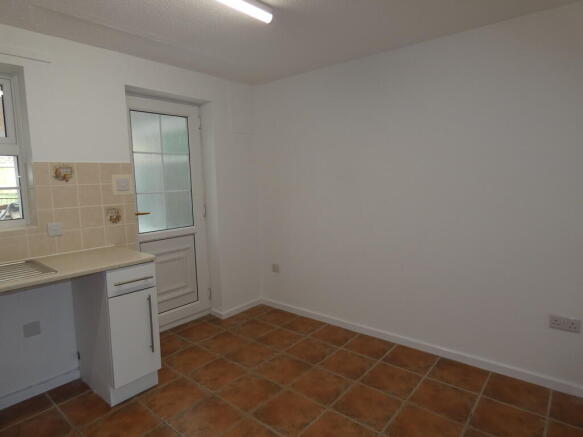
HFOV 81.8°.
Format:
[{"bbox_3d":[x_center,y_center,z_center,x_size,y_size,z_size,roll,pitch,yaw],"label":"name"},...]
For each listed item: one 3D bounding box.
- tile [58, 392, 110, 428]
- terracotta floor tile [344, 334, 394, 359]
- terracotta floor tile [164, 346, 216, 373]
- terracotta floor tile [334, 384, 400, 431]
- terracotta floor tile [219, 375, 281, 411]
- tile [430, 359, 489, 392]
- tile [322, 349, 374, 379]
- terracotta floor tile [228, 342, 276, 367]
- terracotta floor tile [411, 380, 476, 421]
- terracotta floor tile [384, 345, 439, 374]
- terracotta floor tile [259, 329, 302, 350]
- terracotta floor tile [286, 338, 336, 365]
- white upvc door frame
[{"bbox_3d":[-1.225,1.163,2.117,0.326,0.010,0.326,3,8,40],"label":"tile"},{"bbox_3d":[0.629,1.039,2.738,0.326,0.010,0.326,3,8,40],"label":"terracotta floor tile"},{"bbox_3d":[-0.786,1.106,2.634,0.327,0.010,0.327,3,7,40],"label":"terracotta floor tile"},{"bbox_3d":[0.460,1.130,2.028,0.327,0.010,0.327,3,7,40],"label":"terracotta floor tile"},{"bbox_3d":[-0.277,1.137,2.209,0.318,0.012,0.318,3,8,40],"label":"terracotta floor tile"},{"bbox_3d":[1.142,1.066,2.304,0.326,0.010,0.326,3,8,40],"label":"tile"},{"bbox_3d":[0.412,1.072,2.483,0.326,0.010,0.326,3,8,40],"label":"tile"},{"bbox_3d":[-0.318,1.078,2.663,0.326,0.010,0.326,3,8,40],"label":"terracotta floor tile"},{"bbox_3d":[0.925,1.099,2.050,0.326,0.010,0.326,3,8,40],"label":"terracotta floor tile"},{"bbox_3d":[0.891,1.067,2.540,0.327,0.010,0.327,3,7,40],"label":"terracotta floor tile"},{"bbox_3d":[-0.093,1.049,2.942,0.318,0.012,0.318,3,8,40],"label":"terracotta floor tile"},{"bbox_3d":[0.164,1.064,2.724,0.318,0.012,0.318,3,8,40],"label":"terracotta floor tile"},{"bbox_3d":[-1.178,-0.011,3.159,0.070,2.130,0.850,3,7,40],"label":"white upvc door frame"}]

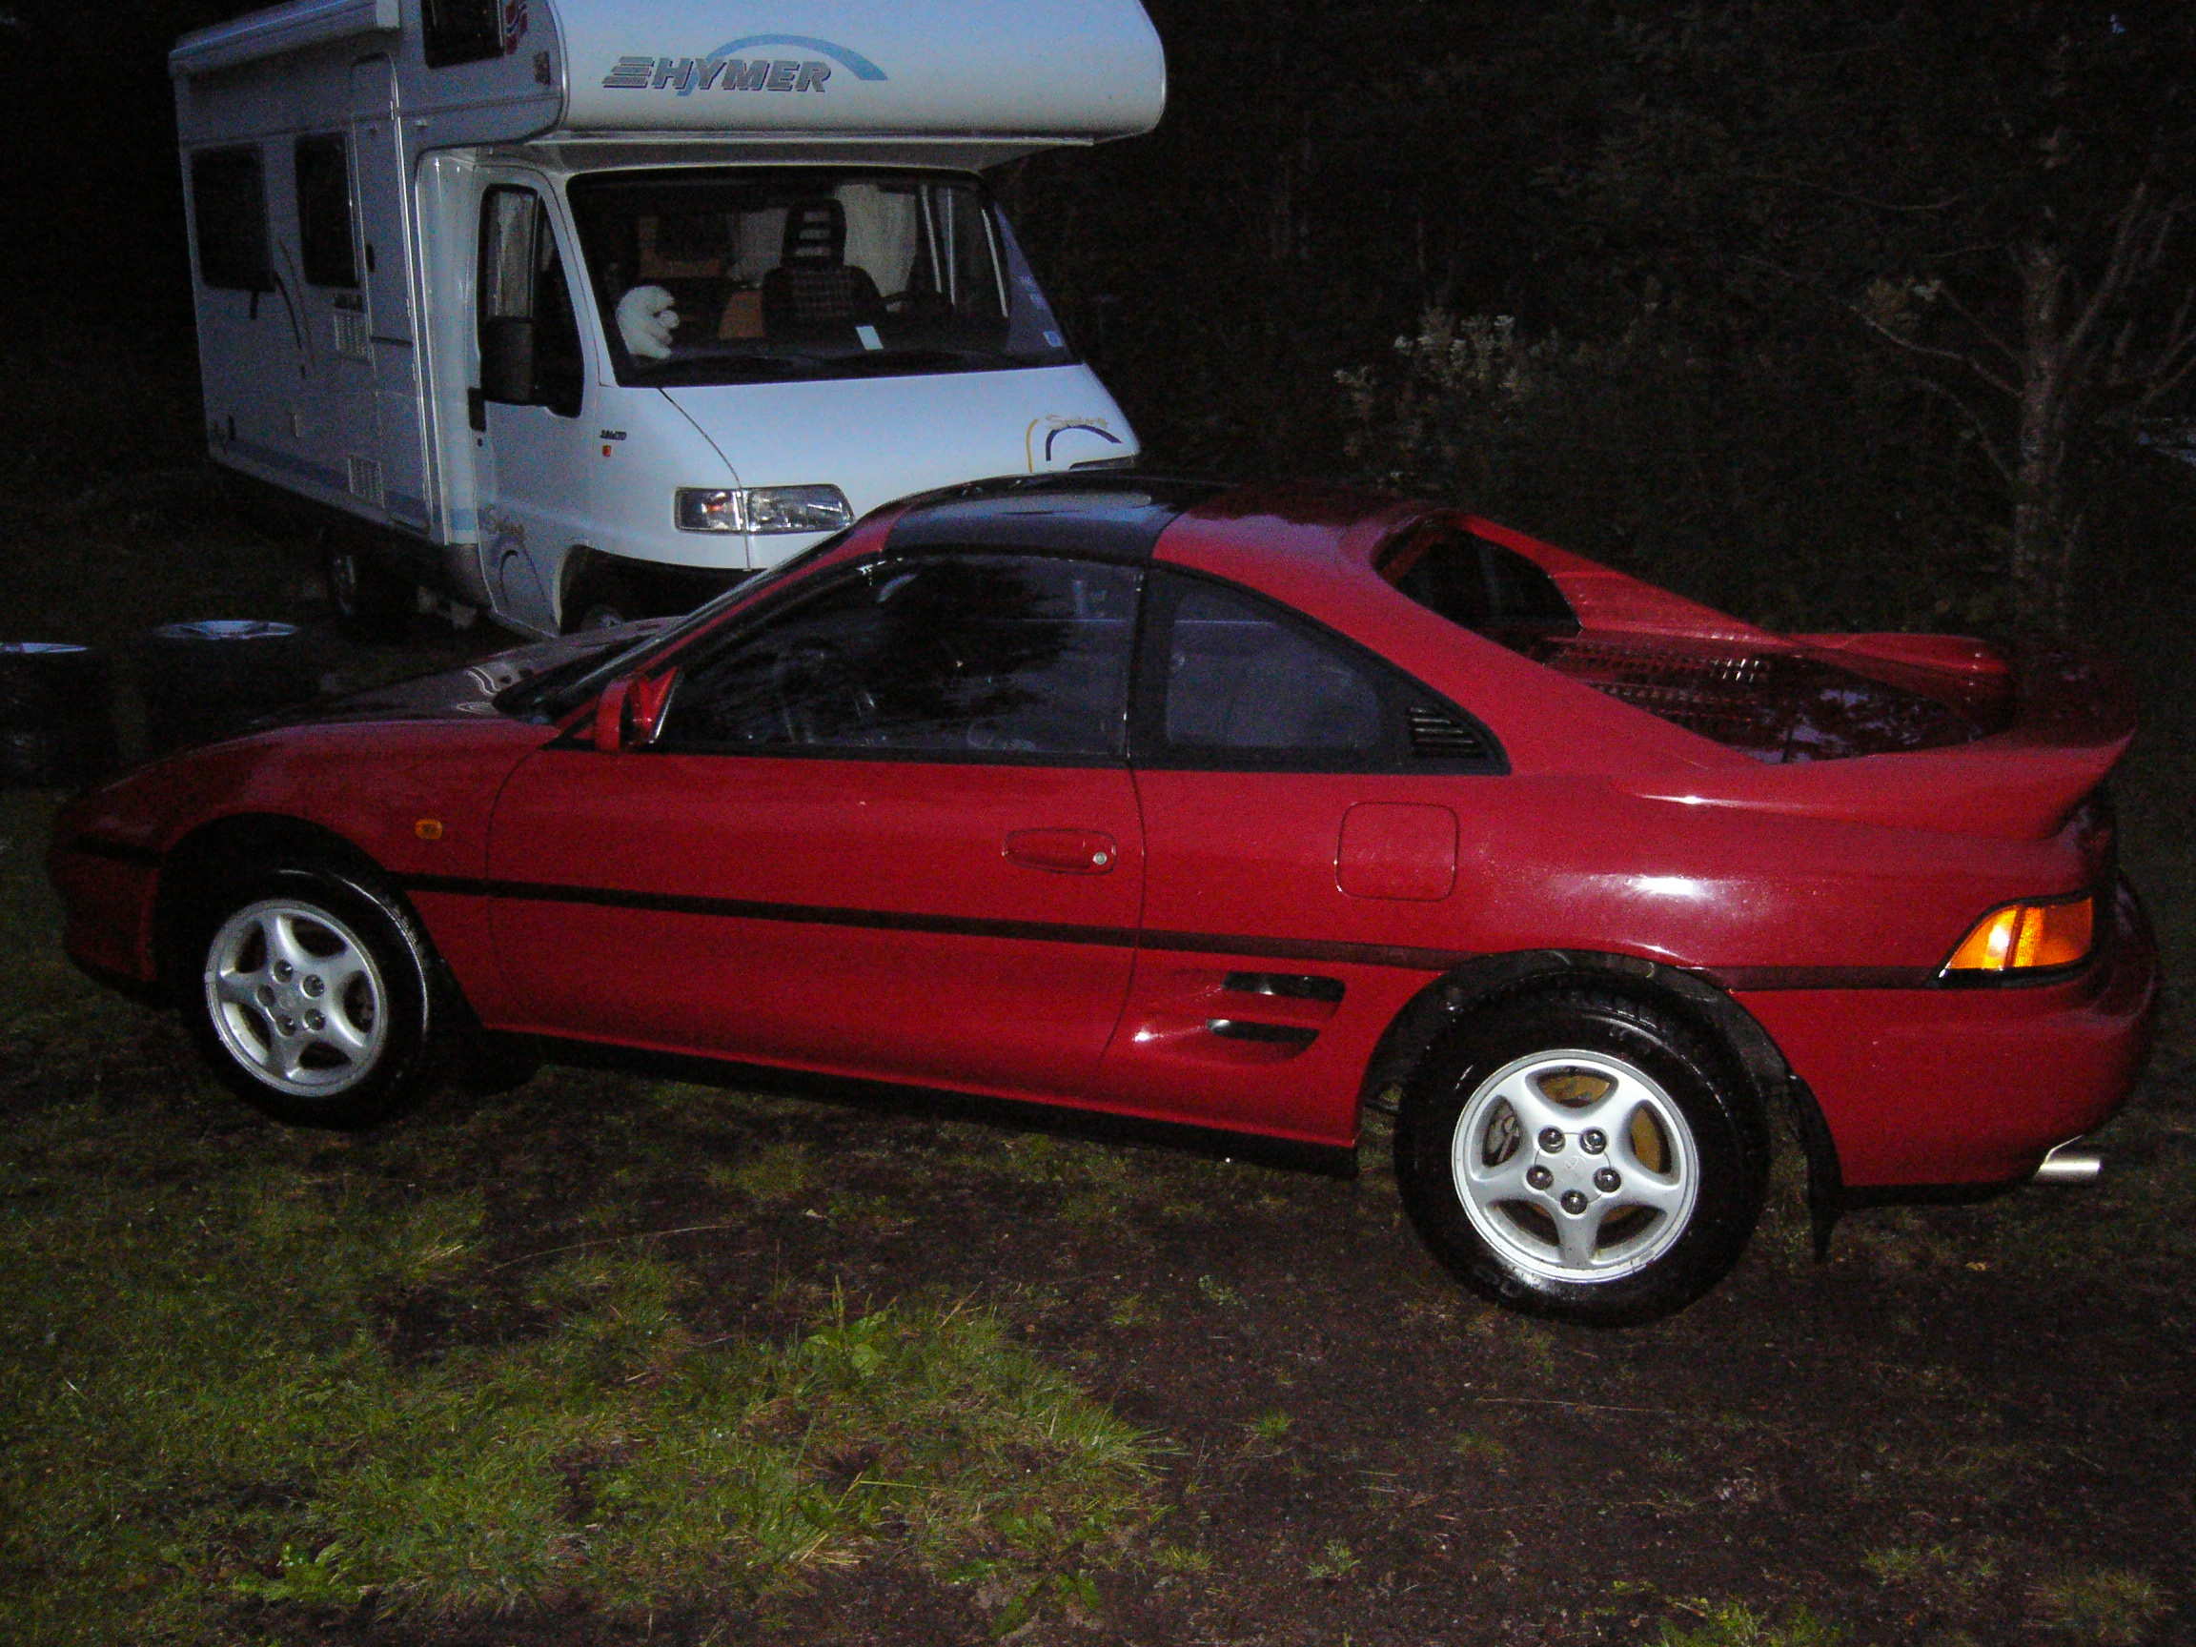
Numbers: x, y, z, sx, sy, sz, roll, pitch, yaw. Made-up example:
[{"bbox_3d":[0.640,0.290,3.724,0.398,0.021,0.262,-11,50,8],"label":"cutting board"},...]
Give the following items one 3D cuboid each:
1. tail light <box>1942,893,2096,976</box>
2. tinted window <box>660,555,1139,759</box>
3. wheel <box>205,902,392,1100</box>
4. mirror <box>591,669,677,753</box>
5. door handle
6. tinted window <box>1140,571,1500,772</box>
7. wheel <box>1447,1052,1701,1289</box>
[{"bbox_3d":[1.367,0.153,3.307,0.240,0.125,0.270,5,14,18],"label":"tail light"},{"bbox_3d":[-0.330,-0.274,3.826,0.855,0.385,0.080,5,-6,18],"label":"tinted window"},{"bbox_3d":[-1.509,0.316,4.303,0.388,0.388,0.160,4,14,13],"label":"wheel"},{"bbox_3d":[-0.801,-0.194,3.834,0.118,0.138,0.180,5,14,18],"label":"mirror"},{"bbox_3d":[-0.058,0.046,3.662,0.200,0.078,0.045,5,14,18],"label":"door handle"},{"bbox_3d":[0.356,-0.228,3.603,0.625,0.343,0.080,5,-6,18],"label":"tinted window"},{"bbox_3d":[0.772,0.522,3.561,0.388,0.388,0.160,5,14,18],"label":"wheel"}]

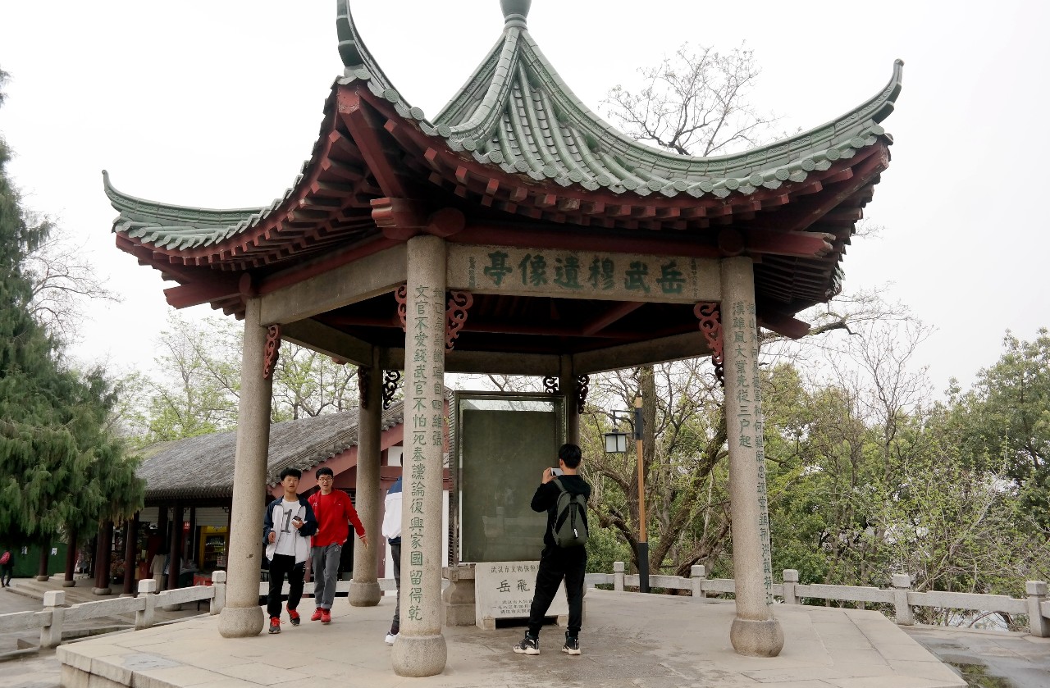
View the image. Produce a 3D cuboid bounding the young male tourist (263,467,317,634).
[{"bbox_3d":[-2.513,2.192,8.502,0.547,1.701,0.448,2,-12,-13],"label":"young male tourist"}]

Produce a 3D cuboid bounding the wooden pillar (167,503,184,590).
[{"bbox_3d":[-10.006,6.112,22.643,0.330,2.964,0.330,5,-13,-23],"label":"wooden pillar"}]

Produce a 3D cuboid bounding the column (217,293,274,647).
[{"bbox_3d":[-2.907,1.263,8.347,0.448,3.467,0.448,3,-12,-19],"label":"column"}]

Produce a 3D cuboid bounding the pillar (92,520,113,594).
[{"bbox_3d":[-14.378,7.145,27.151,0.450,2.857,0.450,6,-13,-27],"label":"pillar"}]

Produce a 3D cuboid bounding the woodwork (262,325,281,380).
[{"bbox_3d":[-2.686,0.084,8.372,0.280,0.567,0.070,-11,-16,42],"label":"woodwork"}]

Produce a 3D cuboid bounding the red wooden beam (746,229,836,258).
[{"bbox_3d":[2.351,-0.910,7.155,0.159,0.219,0.866,11,2,-45],"label":"red wooden beam"}]

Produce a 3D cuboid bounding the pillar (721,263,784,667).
[{"bbox_3d":[1.995,0.945,7.106,0.436,3.497,0.436,-4,-12,15],"label":"pillar"}]

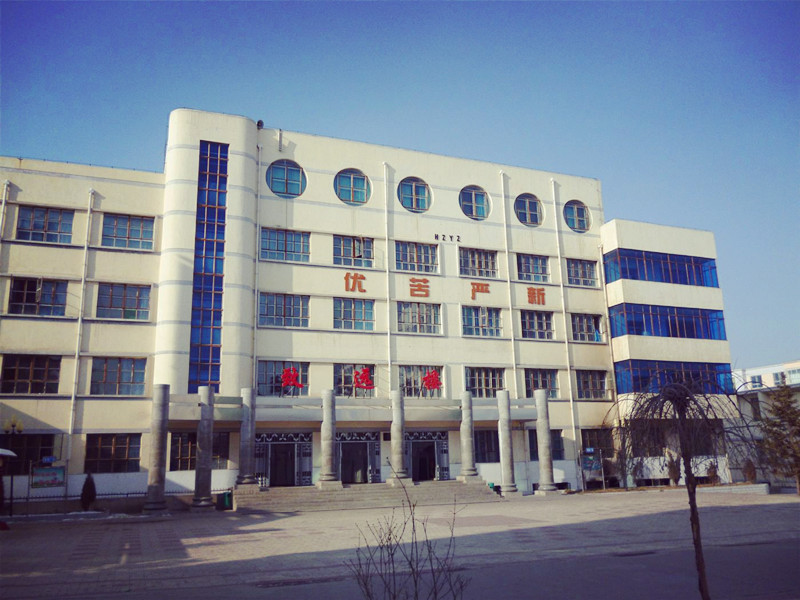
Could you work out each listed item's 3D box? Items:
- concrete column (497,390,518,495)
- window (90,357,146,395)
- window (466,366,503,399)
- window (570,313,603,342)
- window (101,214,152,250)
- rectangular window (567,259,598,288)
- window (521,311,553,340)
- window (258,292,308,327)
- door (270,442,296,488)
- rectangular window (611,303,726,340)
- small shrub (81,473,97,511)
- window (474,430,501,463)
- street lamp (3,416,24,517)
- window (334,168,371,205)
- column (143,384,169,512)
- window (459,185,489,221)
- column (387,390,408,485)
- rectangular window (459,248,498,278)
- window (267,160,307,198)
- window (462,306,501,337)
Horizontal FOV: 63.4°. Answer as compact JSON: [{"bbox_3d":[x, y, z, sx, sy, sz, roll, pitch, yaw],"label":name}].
[{"bbox_3d":[5.761,7.688,34.946,0.900,5.513,0.900,-1,-13,0],"label":"concrete column"},{"bbox_3d":[-13.126,3.584,30.242,2.313,1.727,0.200,4,-15,-21],"label":"window"},{"bbox_3d":[4.903,4.729,36.791,2.560,1.700,0.200,4,-15,-21],"label":"window"},{"bbox_3d":[11.786,1.771,40.670,2.262,1.707,0.200,4,-15,-21],"label":"window"},{"bbox_3d":[-13.245,-3.332,31.608,2.270,1.690,0.200,4,-15,-21],"label":"window"},{"bbox_3d":[11.634,-1.687,41.106,2.290,1.720,0.200,4,-15,-21],"label":"rectangular window"},{"bbox_3d":[8.509,1.592,39.788,2.321,1.793,0.200,4,-14,-22],"label":"window"},{"bbox_3d":[-6.136,0.577,34.678,2.735,1.756,0.200,4,-14,-21],"label":"window"},{"bbox_3d":[-5.866,8.219,32.255,1.287,2.112,0.150,4,-14,-22],"label":"door"},{"bbox_3d":[17.840,1.627,42.839,8.462,2.063,1.424,4,-14,-22],"label":"rectangular window"},{"bbox_3d":[-13.490,8.293,28.024,0.650,1.680,0.650,4,-14,-21],"label":"small shrub"},{"bbox_3d":[4.977,8.230,36.311,2.313,1.738,0.200,4,-15,-21],"label":"window"},{"bbox_3d":[-15.086,6.443,25.302,0.740,3.850,0.620,4,-15,-21],"label":"street lamp"},{"bbox_3d":[-2.613,-6.374,36.620,2.290,2.270,0.200,4,-15,-21],"label":"window"},{"bbox_3d":[-10.340,6.313,27.686,0.920,5.305,0.920,4,-14,-22],"label":"column"},{"bbox_3d":[4.632,-5.894,39.386,2.260,2.280,0.200,4,-15,-21],"label":"window"},{"bbox_3d":[-0.050,6.697,32.069,0.820,4.310,0.820,4,-15,-21],"label":"column"},{"bbox_3d":[4.743,-2.200,38.856,2.539,1.707,0.200,4,-15,-21],"label":"rectangular window"},{"bbox_3d":[-6.215,-6.632,35.614,2.255,2.255,0.220,4,-14,-22],"label":"window"},{"bbox_3d":[4.946,1.318,38.912,2.567,1.756,0.200,4,-14,-21],"label":"window"}]

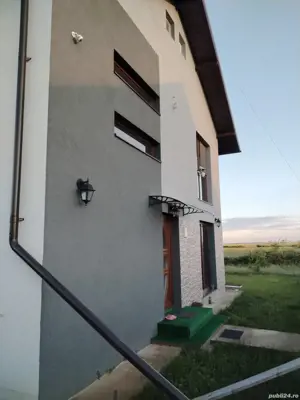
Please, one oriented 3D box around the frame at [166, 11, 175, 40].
[{"bbox_3d":[0.497,-4.510,7.832,0.120,0.560,0.565,-5,-10,26],"label":"frame"}]

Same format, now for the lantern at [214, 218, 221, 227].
[{"bbox_3d":[2.344,0.804,10.261,0.200,0.350,0.160,-5,-10,26],"label":"lantern"}]

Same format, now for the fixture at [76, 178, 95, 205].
[{"bbox_3d":[-0.831,-0.100,3.848,0.200,0.355,0.160,-5,-10,26],"label":"fixture"}]

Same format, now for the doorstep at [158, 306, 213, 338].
[{"bbox_3d":[0.789,2.492,6.175,0.663,0.215,1.725,-5,-10,26],"label":"doorstep"}]

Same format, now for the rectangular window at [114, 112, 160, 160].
[{"bbox_3d":[-0.234,-1.120,5.696,0.130,0.413,1.812,-5,-10,26],"label":"rectangular window"}]

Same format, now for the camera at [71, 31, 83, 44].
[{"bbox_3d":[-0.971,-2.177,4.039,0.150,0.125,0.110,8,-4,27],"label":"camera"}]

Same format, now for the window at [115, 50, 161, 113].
[{"bbox_3d":[-0.250,-2.193,5.877,0.130,0.413,1.863,-5,-10,26],"label":"window"}]

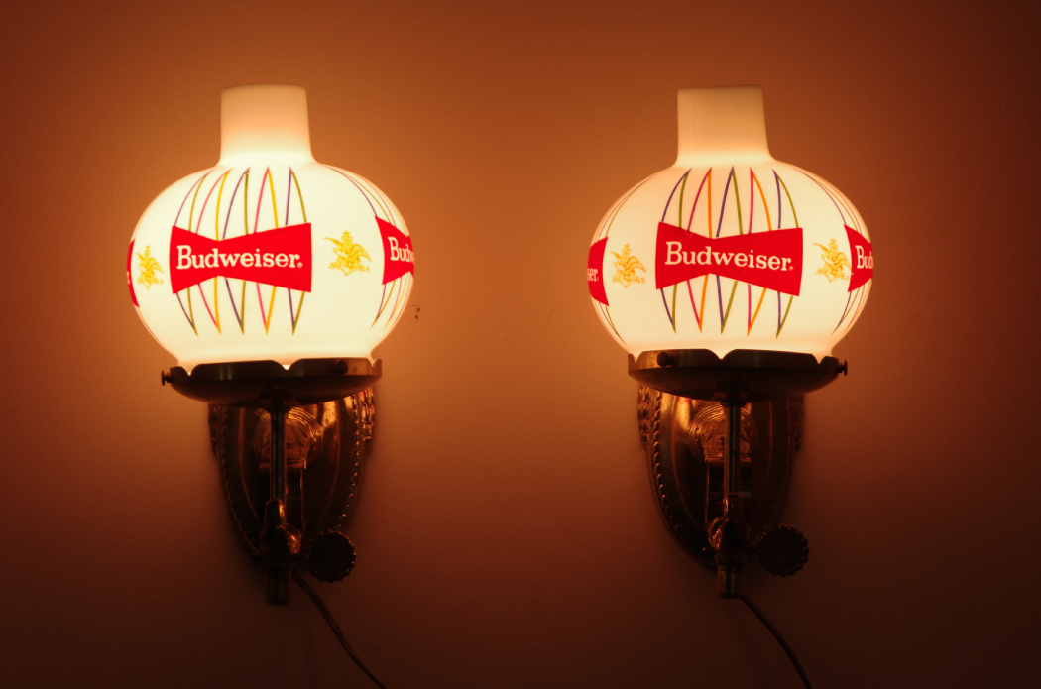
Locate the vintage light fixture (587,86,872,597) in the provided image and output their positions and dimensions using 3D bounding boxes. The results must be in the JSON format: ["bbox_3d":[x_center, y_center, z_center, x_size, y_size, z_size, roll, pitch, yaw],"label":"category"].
[{"bbox_3d":[0.123,-0.001,2.817,0.168,0.300,0.232,0,-2,0],"label":"vintage light fixture"}]

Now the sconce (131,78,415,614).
[{"bbox_3d":[-0.146,0.001,2.817,0.168,0.304,0.232,0,-2,0],"label":"sconce"}]

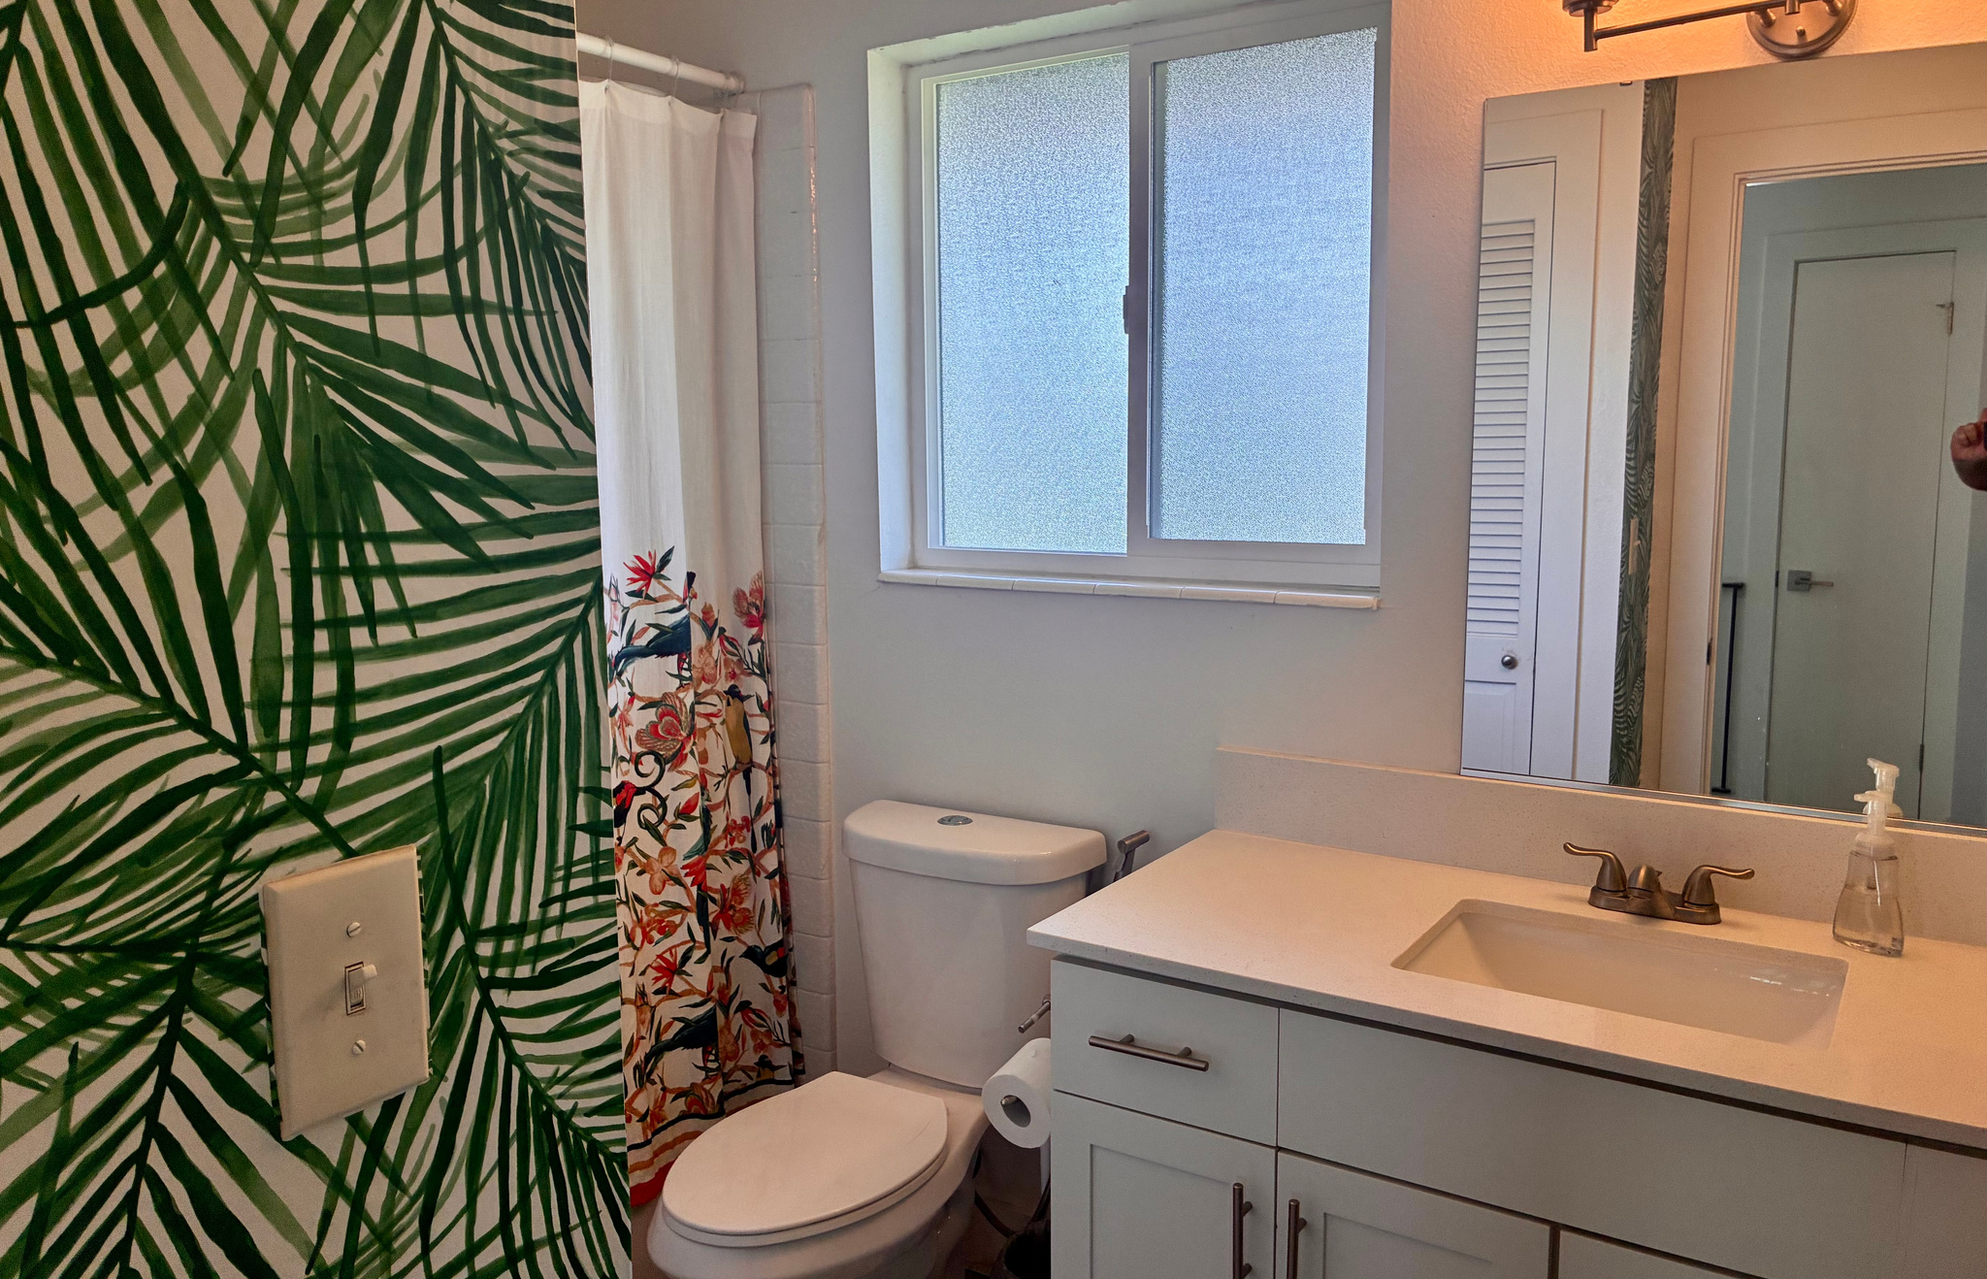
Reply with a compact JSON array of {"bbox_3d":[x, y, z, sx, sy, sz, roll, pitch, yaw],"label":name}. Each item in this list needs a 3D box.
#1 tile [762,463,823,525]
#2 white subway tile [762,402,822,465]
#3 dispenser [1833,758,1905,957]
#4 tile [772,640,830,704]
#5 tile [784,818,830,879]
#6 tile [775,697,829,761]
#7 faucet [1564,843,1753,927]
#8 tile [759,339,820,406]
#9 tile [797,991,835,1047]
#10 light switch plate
[{"bbox_3d":[-0.350,-0.260,2.671,0.108,0.108,0.014,5,9,33],"label":"tile"},{"bbox_3d":[-0.355,-0.370,2.684,0.112,0.108,0.010,5,9,33],"label":"white subway tile"},{"bbox_3d":[1.033,0.270,1.754,0.066,0.190,0.073,-5,9,-28],"label":"dispenser"},{"bbox_3d":[-0.348,0.060,2.715,0.108,0.108,0.014,5,9,33],"label":"tile"},{"bbox_3d":[-0.345,0.387,2.760,0.108,0.108,0.014,5,9,33],"label":"tile"},{"bbox_3d":[-0.347,0.169,2.730,0.108,0.108,0.014,5,9,33],"label":"tile"},{"bbox_3d":[0.813,0.310,1.854,0.222,0.085,0.147,5,9,33],"label":"faucet"},{"bbox_3d":[-0.352,-0.475,2.641,0.108,0.108,0.014,5,9,33],"label":"tile"},{"bbox_3d":[-0.345,0.713,2.833,0.112,0.108,0.010,5,9,33],"label":"tile"},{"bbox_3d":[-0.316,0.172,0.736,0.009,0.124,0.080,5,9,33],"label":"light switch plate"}]

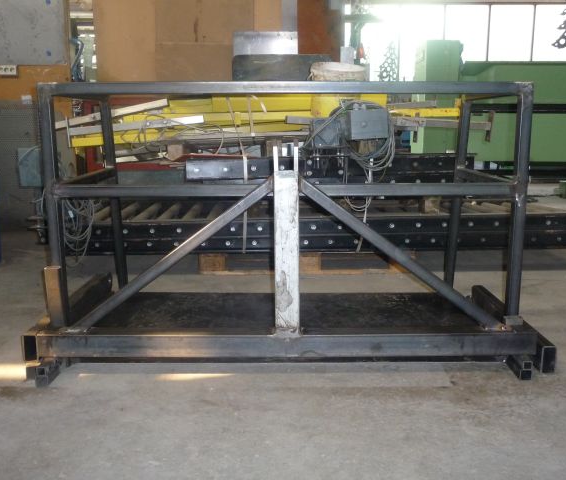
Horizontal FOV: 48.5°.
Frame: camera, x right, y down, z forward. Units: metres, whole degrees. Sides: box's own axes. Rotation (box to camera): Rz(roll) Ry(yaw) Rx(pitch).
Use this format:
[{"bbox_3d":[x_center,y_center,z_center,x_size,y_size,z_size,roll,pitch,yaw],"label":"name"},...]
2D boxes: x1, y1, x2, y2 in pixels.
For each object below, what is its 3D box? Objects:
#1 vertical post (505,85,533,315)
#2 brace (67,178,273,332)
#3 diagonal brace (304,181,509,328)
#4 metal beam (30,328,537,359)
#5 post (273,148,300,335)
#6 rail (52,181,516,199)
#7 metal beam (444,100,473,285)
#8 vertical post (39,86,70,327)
[{"bbox_3d":[0.826,-0.114,2.199,0.037,0.841,0.037,0,11,0],"label":"vertical post"},{"bbox_3d":[-0.390,0.068,2.218,0.916,0.042,0.037,-36,9,6],"label":"brace"},{"bbox_3d":[0.412,0.065,2.217,0.910,0.040,0.037,36,9,-6],"label":"diagonal brace"},{"bbox_3d":[0.015,0.363,2.250,1.756,0.081,0.082,0,11,0],"label":"metal beam"},{"bbox_3d":[0.014,0.004,2.182,0.083,0.649,0.082,0,11,0],"label":"post"},{"bbox_3d":[0.012,-0.171,2.188,1.598,0.037,0.037,0,11,0],"label":"rail"},{"bbox_3d":[0.828,-0.209,2.978,0.037,0.924,0.037,0,20,0],"label":"metal beam"},{"bbox_3d":[-0.804,-0.106,2.201,0.037,0.857,0.037,0,11,0],"label":"vertical post"}]

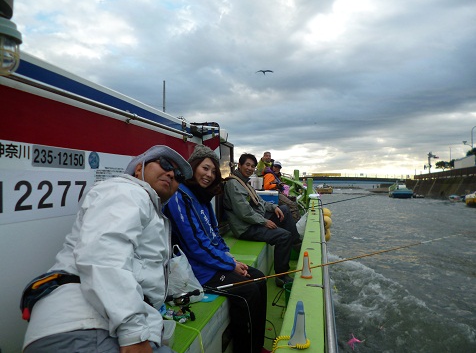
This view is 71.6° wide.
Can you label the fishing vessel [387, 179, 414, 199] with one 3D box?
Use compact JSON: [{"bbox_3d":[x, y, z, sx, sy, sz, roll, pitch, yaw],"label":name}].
[{"bbox_3d":[15.600,1.130,32.000,2.100,1.650,5.500,0,-1,22],"label":"fishing vessel"}]

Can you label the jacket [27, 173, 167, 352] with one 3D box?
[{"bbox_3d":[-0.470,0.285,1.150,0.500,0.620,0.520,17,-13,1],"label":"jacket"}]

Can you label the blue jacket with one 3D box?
[{"bbox_3d":[-0.225,0.325,1.850,0.450,0.570,0.480,0,-1,21],"label":"blue jacket"}]

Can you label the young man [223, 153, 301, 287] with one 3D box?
[{"bbox_3d":[0.225,0.395,3.280,0.760,1.280,0.570,0,-1,16],"label":"young man"}]

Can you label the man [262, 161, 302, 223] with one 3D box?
[{"bbox_3d":[0.800,0.330,6.100,0.760,1.220,0.500,0,-1,13],"label":"man"}]

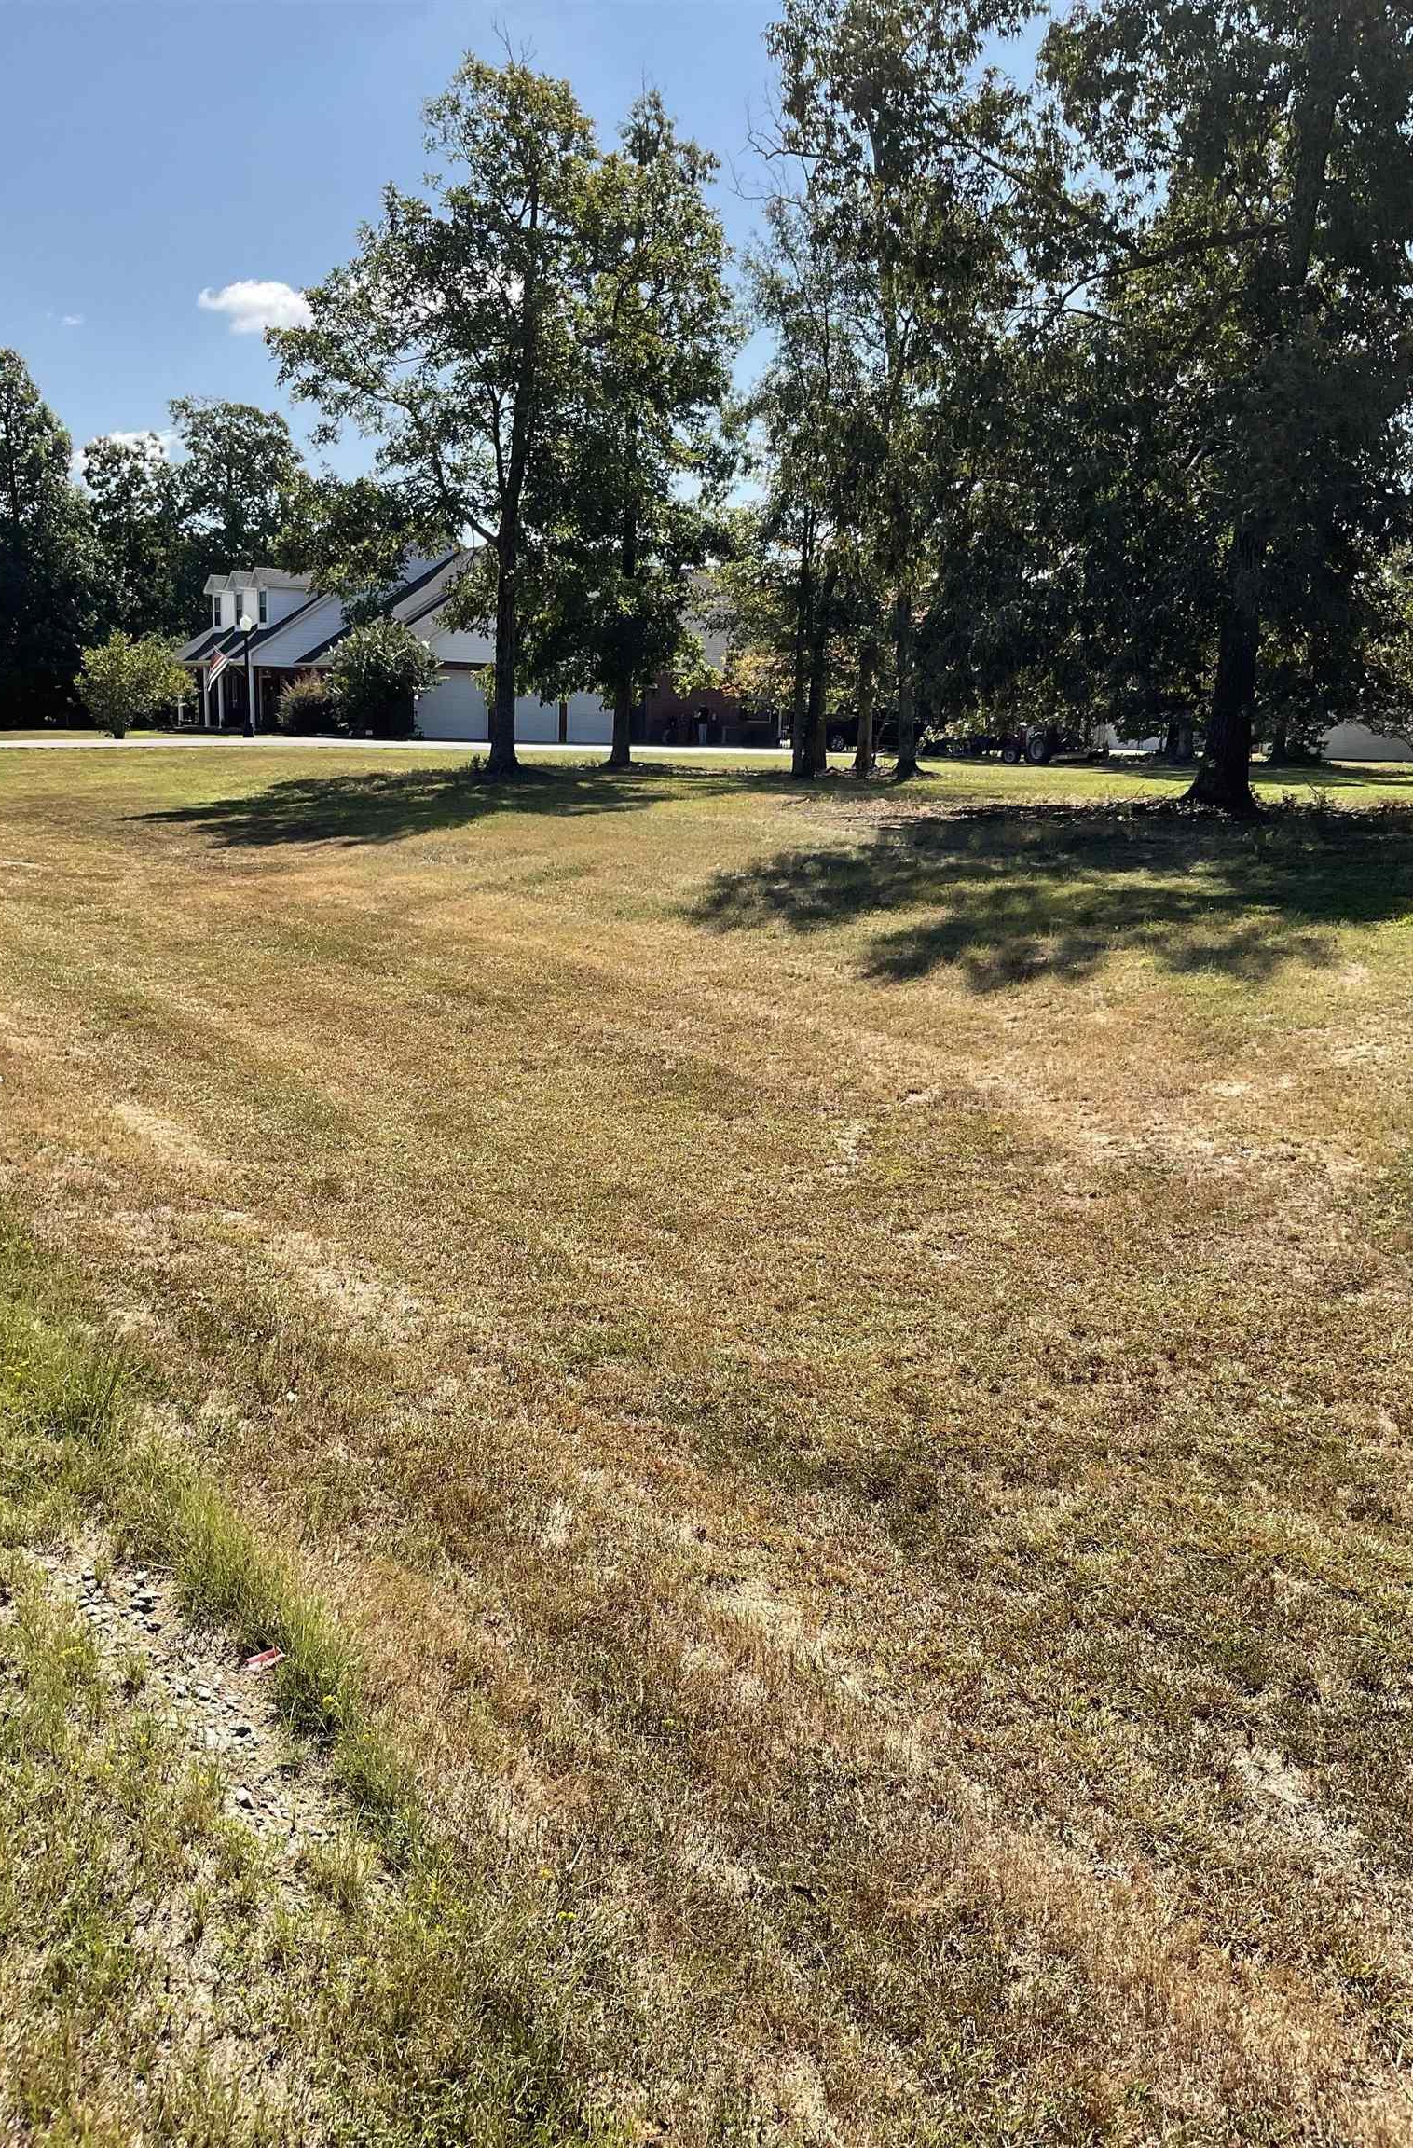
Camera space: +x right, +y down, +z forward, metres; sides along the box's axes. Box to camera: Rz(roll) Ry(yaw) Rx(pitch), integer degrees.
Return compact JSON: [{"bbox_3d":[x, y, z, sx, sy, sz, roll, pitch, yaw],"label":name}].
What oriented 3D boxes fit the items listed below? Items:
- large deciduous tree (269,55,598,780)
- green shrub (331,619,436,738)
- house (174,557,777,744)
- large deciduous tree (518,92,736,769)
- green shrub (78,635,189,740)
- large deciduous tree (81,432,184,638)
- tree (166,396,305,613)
[{"bbox_3d":[-5.336,-12.620,35.213,6.430,13.420,6.430,1,12,0],"label":"large deciduous tree"},{"bbox_3d":[-9.741,-11.905,54.261,3.140,3.560,3.140,1,12,0],"label":"green shrub"},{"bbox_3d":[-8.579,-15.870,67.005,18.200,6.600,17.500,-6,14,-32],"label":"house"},{"bbox_3d":[-1.776,-14.058,40.006,5.090,14.300,5.090,1,12,0],"label":"large deciduous tree"},{"bbox_3d":[-15.926,-10.748,49.933,3.220,2.870,3.220,1,12,0],"label":"green shrub"},{"bbox_3d":[-25.936,-22.153,81.333,5.330,13.070,5.330,1,12,0],"label":"large deciduous tree"},{"bbox_3d":[-21.774,-23.382,83.104,6.760,14.970,6.760,1,12,0],"label":"tree"}]

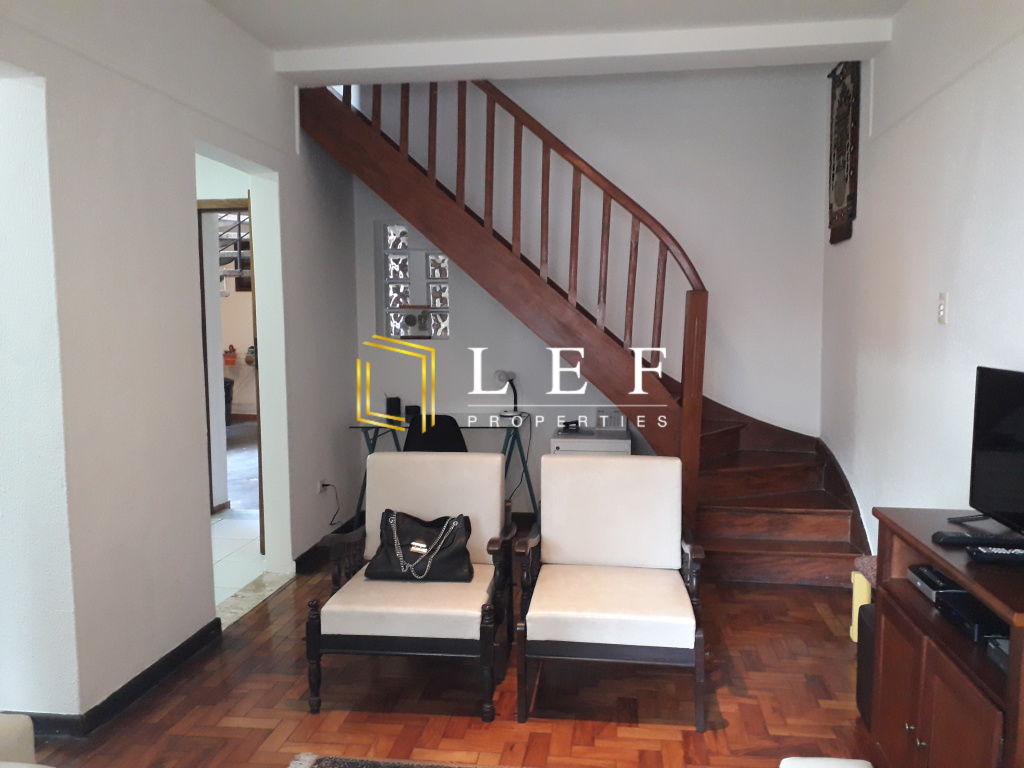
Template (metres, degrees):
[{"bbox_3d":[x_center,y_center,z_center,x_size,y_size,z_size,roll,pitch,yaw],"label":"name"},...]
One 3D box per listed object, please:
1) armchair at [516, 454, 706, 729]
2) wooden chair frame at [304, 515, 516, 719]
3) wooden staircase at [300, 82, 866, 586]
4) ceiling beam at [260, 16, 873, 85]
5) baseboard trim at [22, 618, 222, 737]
[{"bbox_3d":[0.369,0.738,3.103,0.660,0.840,0.790,0,5,6],"label":"armchair"},{"bbox_3d":[-0.356,0.835,3.173,0.680,0.640,0.770,0,5,7],"label":"wooden chair frame"},{"bbox_3d":[0.407,-0.363,4.723,3.034,2.736,1.051,1,5,9],"label":"wooden staircase"},{"bbox_3d":[0.291,-1.649,4.010,2.991,0.101,0.300,1,5,9],"label":"ceiling beam"},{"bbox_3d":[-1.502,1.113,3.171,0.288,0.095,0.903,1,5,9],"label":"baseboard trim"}]

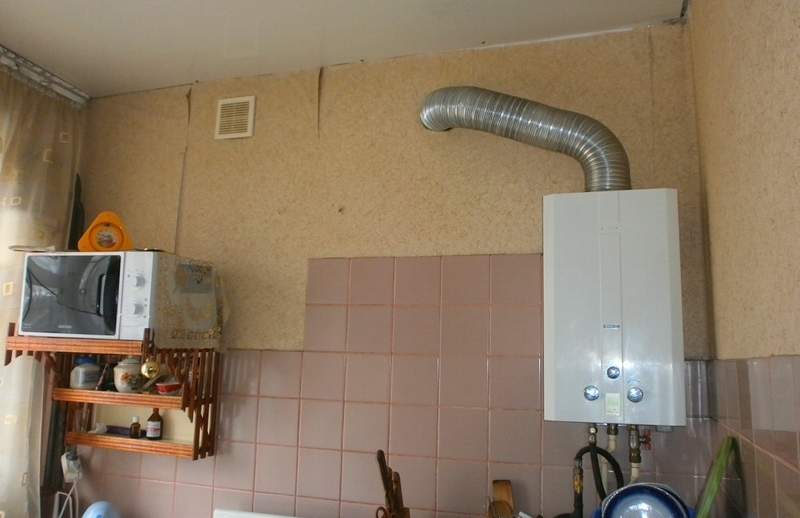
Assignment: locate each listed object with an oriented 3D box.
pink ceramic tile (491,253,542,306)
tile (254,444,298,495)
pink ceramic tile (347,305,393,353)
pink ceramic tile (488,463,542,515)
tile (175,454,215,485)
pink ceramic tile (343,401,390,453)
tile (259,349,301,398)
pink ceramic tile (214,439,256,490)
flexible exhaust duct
[{"bbox_3d":[0.345,0.063,1.863,0.150,0.150,0.008,-1,-9,18],"label":"pink ceramic tile"},{"bbox_3d":[-0.396,0.679,2.012,0.150,0.150,0.008,-1,-8,17],"label":"tile"},{"bbox_3d":[-0.095,0.222,1.986,0.150,0.150,0.010,-1,-9,18],"label":"pink ceramic tile"},{"bbox_3d":[0.330,0.667,1.790,0.150,0.150,0.008,-1,-8,17],"label":"pink ceramic tile"},{"bbox_3d":[-0.687,0.684,2.101,0.150,0.150,0.008,-1,-8,17],"label":"tile"},{"bbox_3d":[-0.102,0.523,1.944,0.150,0.150,0.010,-1,-9,17],"label":"pink ceramic tile"},{"bbox_3d":[-0.389,0.378,2.055,0.150,0.150,0.008,-1,-8,17],"label":"tile"},{"bbox_3d":[-0.541,0.682,2.060,0.150,0.150,0.010,-1,-9,18],"label":"pink ceramic tile"},{"bbox_3d":[0.342,-0.333,1.829,0.623,0.358,0.200,-1,-9,17],"label":"flexible exhaust duct"}]

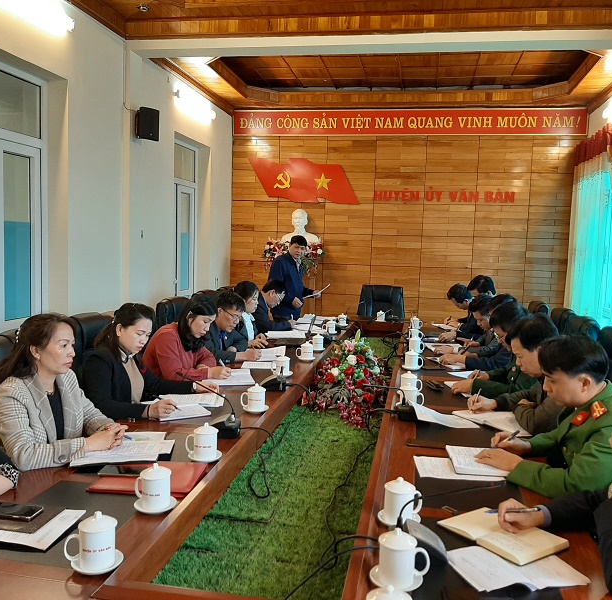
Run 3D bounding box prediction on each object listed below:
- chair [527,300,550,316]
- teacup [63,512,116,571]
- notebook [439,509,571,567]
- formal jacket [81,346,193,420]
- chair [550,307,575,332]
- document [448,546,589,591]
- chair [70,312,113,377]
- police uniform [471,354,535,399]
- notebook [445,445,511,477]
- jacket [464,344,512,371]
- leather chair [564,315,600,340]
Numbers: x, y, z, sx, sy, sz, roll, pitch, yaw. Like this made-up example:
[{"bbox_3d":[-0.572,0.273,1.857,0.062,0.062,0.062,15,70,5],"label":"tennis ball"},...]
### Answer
[{"bbox_3d":[1.921,0.554,5.581,0.700,1.070,0.620,3,5,11],"label":"chair"},{"bbox_3d":[-0.512,0.560,1.421,0.122,0.119,0.088,0,6,-16],"label":"teacup"},{"bbox_3d":[0.524,0.618,1.606,0.195,0.025,0.257,-1,6,-35],"label":"notebook"},{"bbox_3d":[-0.800,0.498,2.869,0.470,0.560,0.500,3,6,10],"label":"formal jacket"},{"bbox_3d":[1.708,0.615,4.702,0.660,1.150,0.600,3,5,11],"label":"chair"},{"bbox_3d":[0.521,0.661,1.509,0.290,0.020,0.210,1,5,-12],"label":"document"},{"bbox_3d":[-0.963,0.630,3.523,0.680,1.090,0.620,3,6,10],"label":"chair"},{"bbox_3d":[1.161,0.510,3.324,0.560,0.580,0.520,3,5,11],"label":"police uniform"},{"bbox_3d":[0.670,0.621,2.311,0.220,0.022,0.275,2,5,5],"label":"notebook"},{"bbox_3d":[1.364,0.479,3.833,0.600,0.560,0.500,3,5,11],"label":"jacket"},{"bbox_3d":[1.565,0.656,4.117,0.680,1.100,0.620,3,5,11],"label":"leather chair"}]

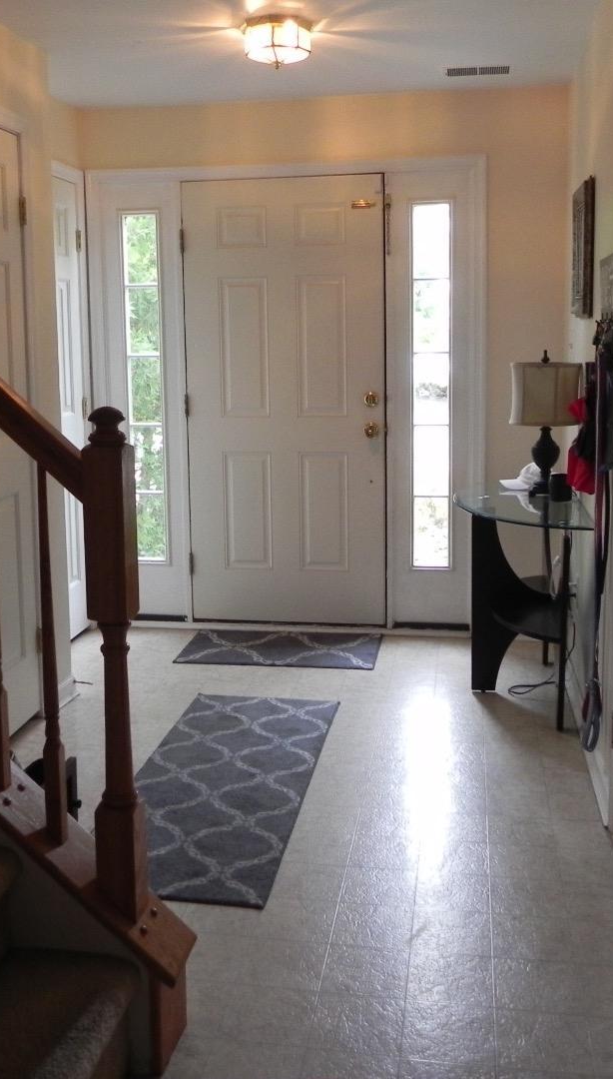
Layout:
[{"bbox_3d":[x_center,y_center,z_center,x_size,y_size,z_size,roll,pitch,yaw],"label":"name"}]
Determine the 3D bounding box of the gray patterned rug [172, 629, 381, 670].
[{"bbox_3d":[-0.112,0.472,4.688,0.852,0.010,0.540,0,9,8],"label":"gray patterned rug"}]

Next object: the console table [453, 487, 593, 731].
[{"bbox_3d":[0.752,0.219,3.937,0.435,0.711,1.250,0,9,8],"label":"console table"}]

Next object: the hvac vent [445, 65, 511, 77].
[{"bbox_3d":[0.685,-1.854,4.300,0.260,0.015,0.110,0,9,8],"label":"hvac vent"}]

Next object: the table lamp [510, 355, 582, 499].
[{"bbox_3d":[0.869,-0.410,3.929,0.264,0.525,0.264,0,9,8],"label":"table lamp"}]

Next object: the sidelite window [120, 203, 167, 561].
[{"bbox_3d":[-0.740,-0.682,4.976,0.167,1.582,0.050,0,9,8],"label":"sidelite window"}]

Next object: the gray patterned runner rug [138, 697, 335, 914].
[{"bbox_3d":[-0.261,0.750,3.401,0.553,0.010,1.556,1,10,8],"label":"gray patterned runner rug"}]

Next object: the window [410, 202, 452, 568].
[{"bbox_3d":[0.554,-0.664,4.786,0.183,1.603,0.050,0,9,8],"label":"window"}]

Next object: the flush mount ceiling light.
[{"bbox_3d":[-0.085,-1.692,3.719,0.260,0.136,0.260,0,9,8],"label":"flush mount ceiling light"}]

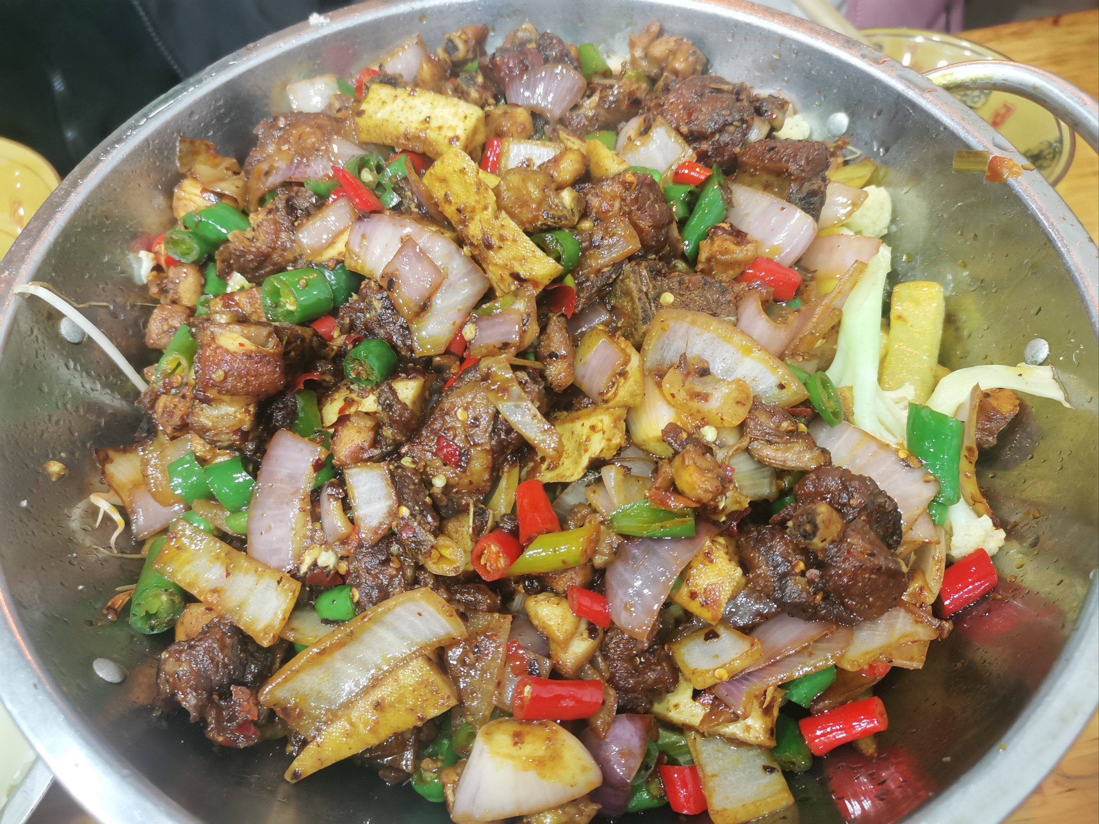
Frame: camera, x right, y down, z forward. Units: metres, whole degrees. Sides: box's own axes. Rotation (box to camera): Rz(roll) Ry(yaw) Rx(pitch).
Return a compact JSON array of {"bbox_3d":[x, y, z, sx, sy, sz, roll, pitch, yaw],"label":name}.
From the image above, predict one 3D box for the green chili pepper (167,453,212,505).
[{"bbox_3d":[-0.128,0.024,0.306,0.012,0.010,0.017,-26,73,-13],"label":"green chili pepper"}]

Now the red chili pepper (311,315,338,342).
[{"bbox_3d":[-0.074,-0.028,0.285,0.013,0.009,0.010,-30,62,-18],"label":"red chili pepper"}]

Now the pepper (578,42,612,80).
[{"bbox_3d":[0.021,-0.163,0.398,0.011,0.011,0.016,-17,79,-8],"label":"pepper"}]

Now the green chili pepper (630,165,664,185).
[{"bbox_3d":[0.036,-0.086,0.321,0.017,0.014,0.014,11,59,8],"label":"green chili pepper"}]

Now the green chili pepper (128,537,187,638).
[{"bbox_3d":[-0.128,0.057,0.284,0.015,0.015,0.025,-3,62,1],"label":"green chili pepper"}]

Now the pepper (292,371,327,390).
[{"bbox_3d":[-0.087,-0.011,0.311,0.011,0.008,0.009,-10,58,-4],"label":"pepper"}]

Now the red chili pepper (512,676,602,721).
[{"bbox_3d":[0.003,0.082,0.245,0.025,0.011,0.011,-2,57,2],"label":"red chili pepper"}]

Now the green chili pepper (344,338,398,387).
[{"bbox_3d":[-0.057,-0.016,0.271,0.013,0.013,0.010,24,50,16],"label":"green chili pepper"}]

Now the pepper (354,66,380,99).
[{"bbox_3d":[-0.082,-0.146,0.383,0.012,0.012,0.015,12,59,9],"label":"pepper"}]

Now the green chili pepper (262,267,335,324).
[{"bbox_3d":[-0.085,-0.040,0.292,0.018,0.017,0.017,35,36,21],"label":"green chili pepper"}]

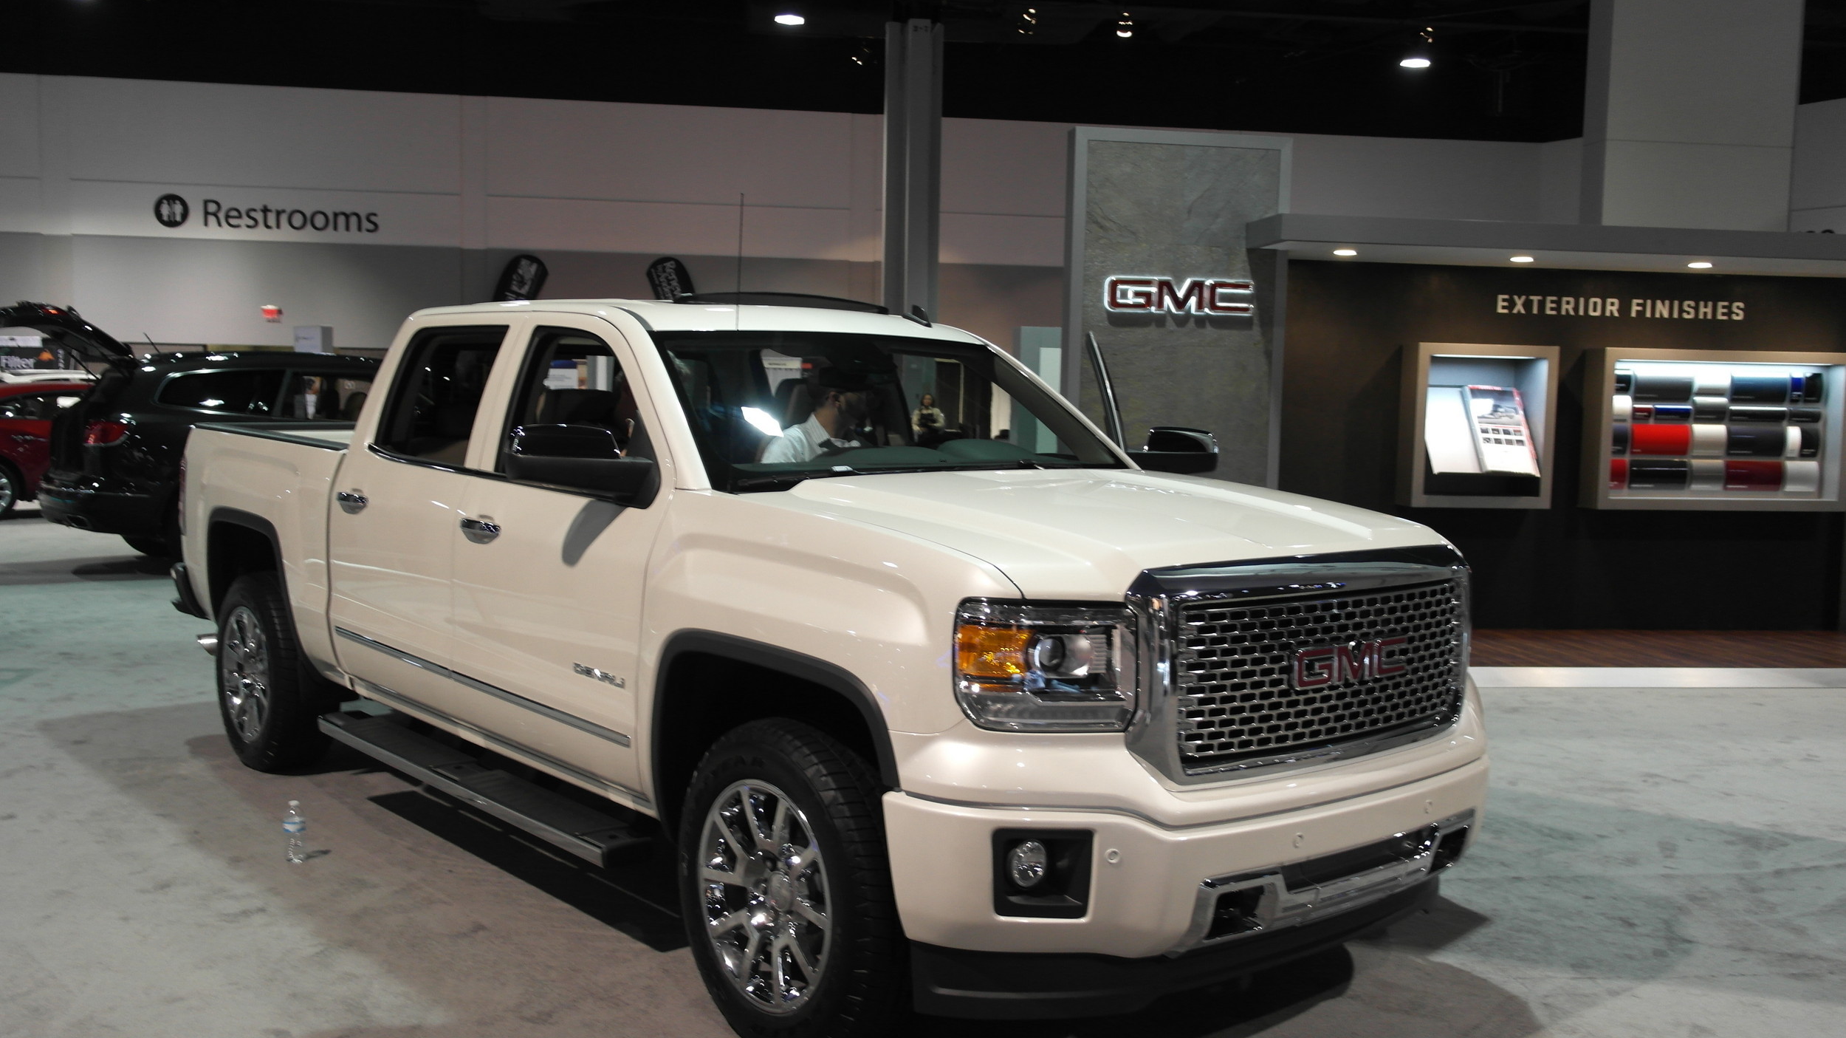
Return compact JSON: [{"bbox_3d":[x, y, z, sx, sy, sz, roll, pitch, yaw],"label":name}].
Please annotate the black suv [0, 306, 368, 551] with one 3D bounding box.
[{"bbox_3d":[-5.530,-0.701,14.399,5.450,2.120,2.000,-3,6,-42],"label":"black suv"}]

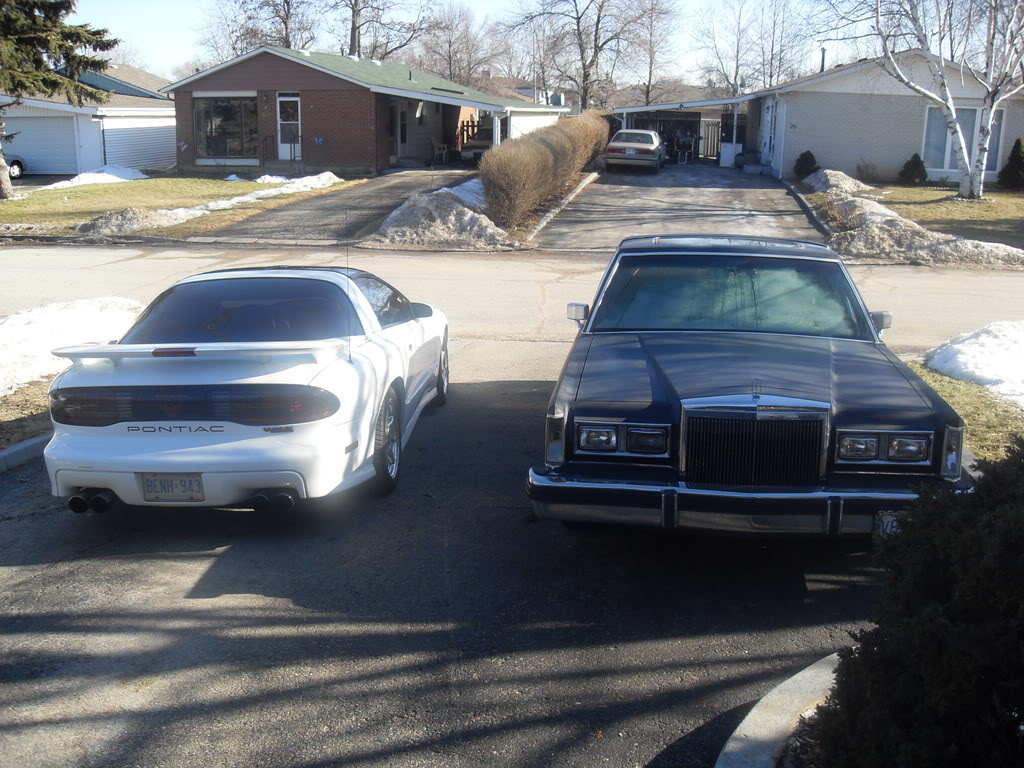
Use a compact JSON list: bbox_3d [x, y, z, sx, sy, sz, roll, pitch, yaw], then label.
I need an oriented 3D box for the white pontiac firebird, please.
[{"bbox_3d":[-1.555,-0.220,7.410,1.890,1.300,5.000,2,12,3],"label":"white pontiac firebird"}]

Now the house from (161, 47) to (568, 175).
[{"bbox_3d":[-4.820,-10.656,39.701,12.200,4.200,12.700,4,15,12],"label":"house"}]

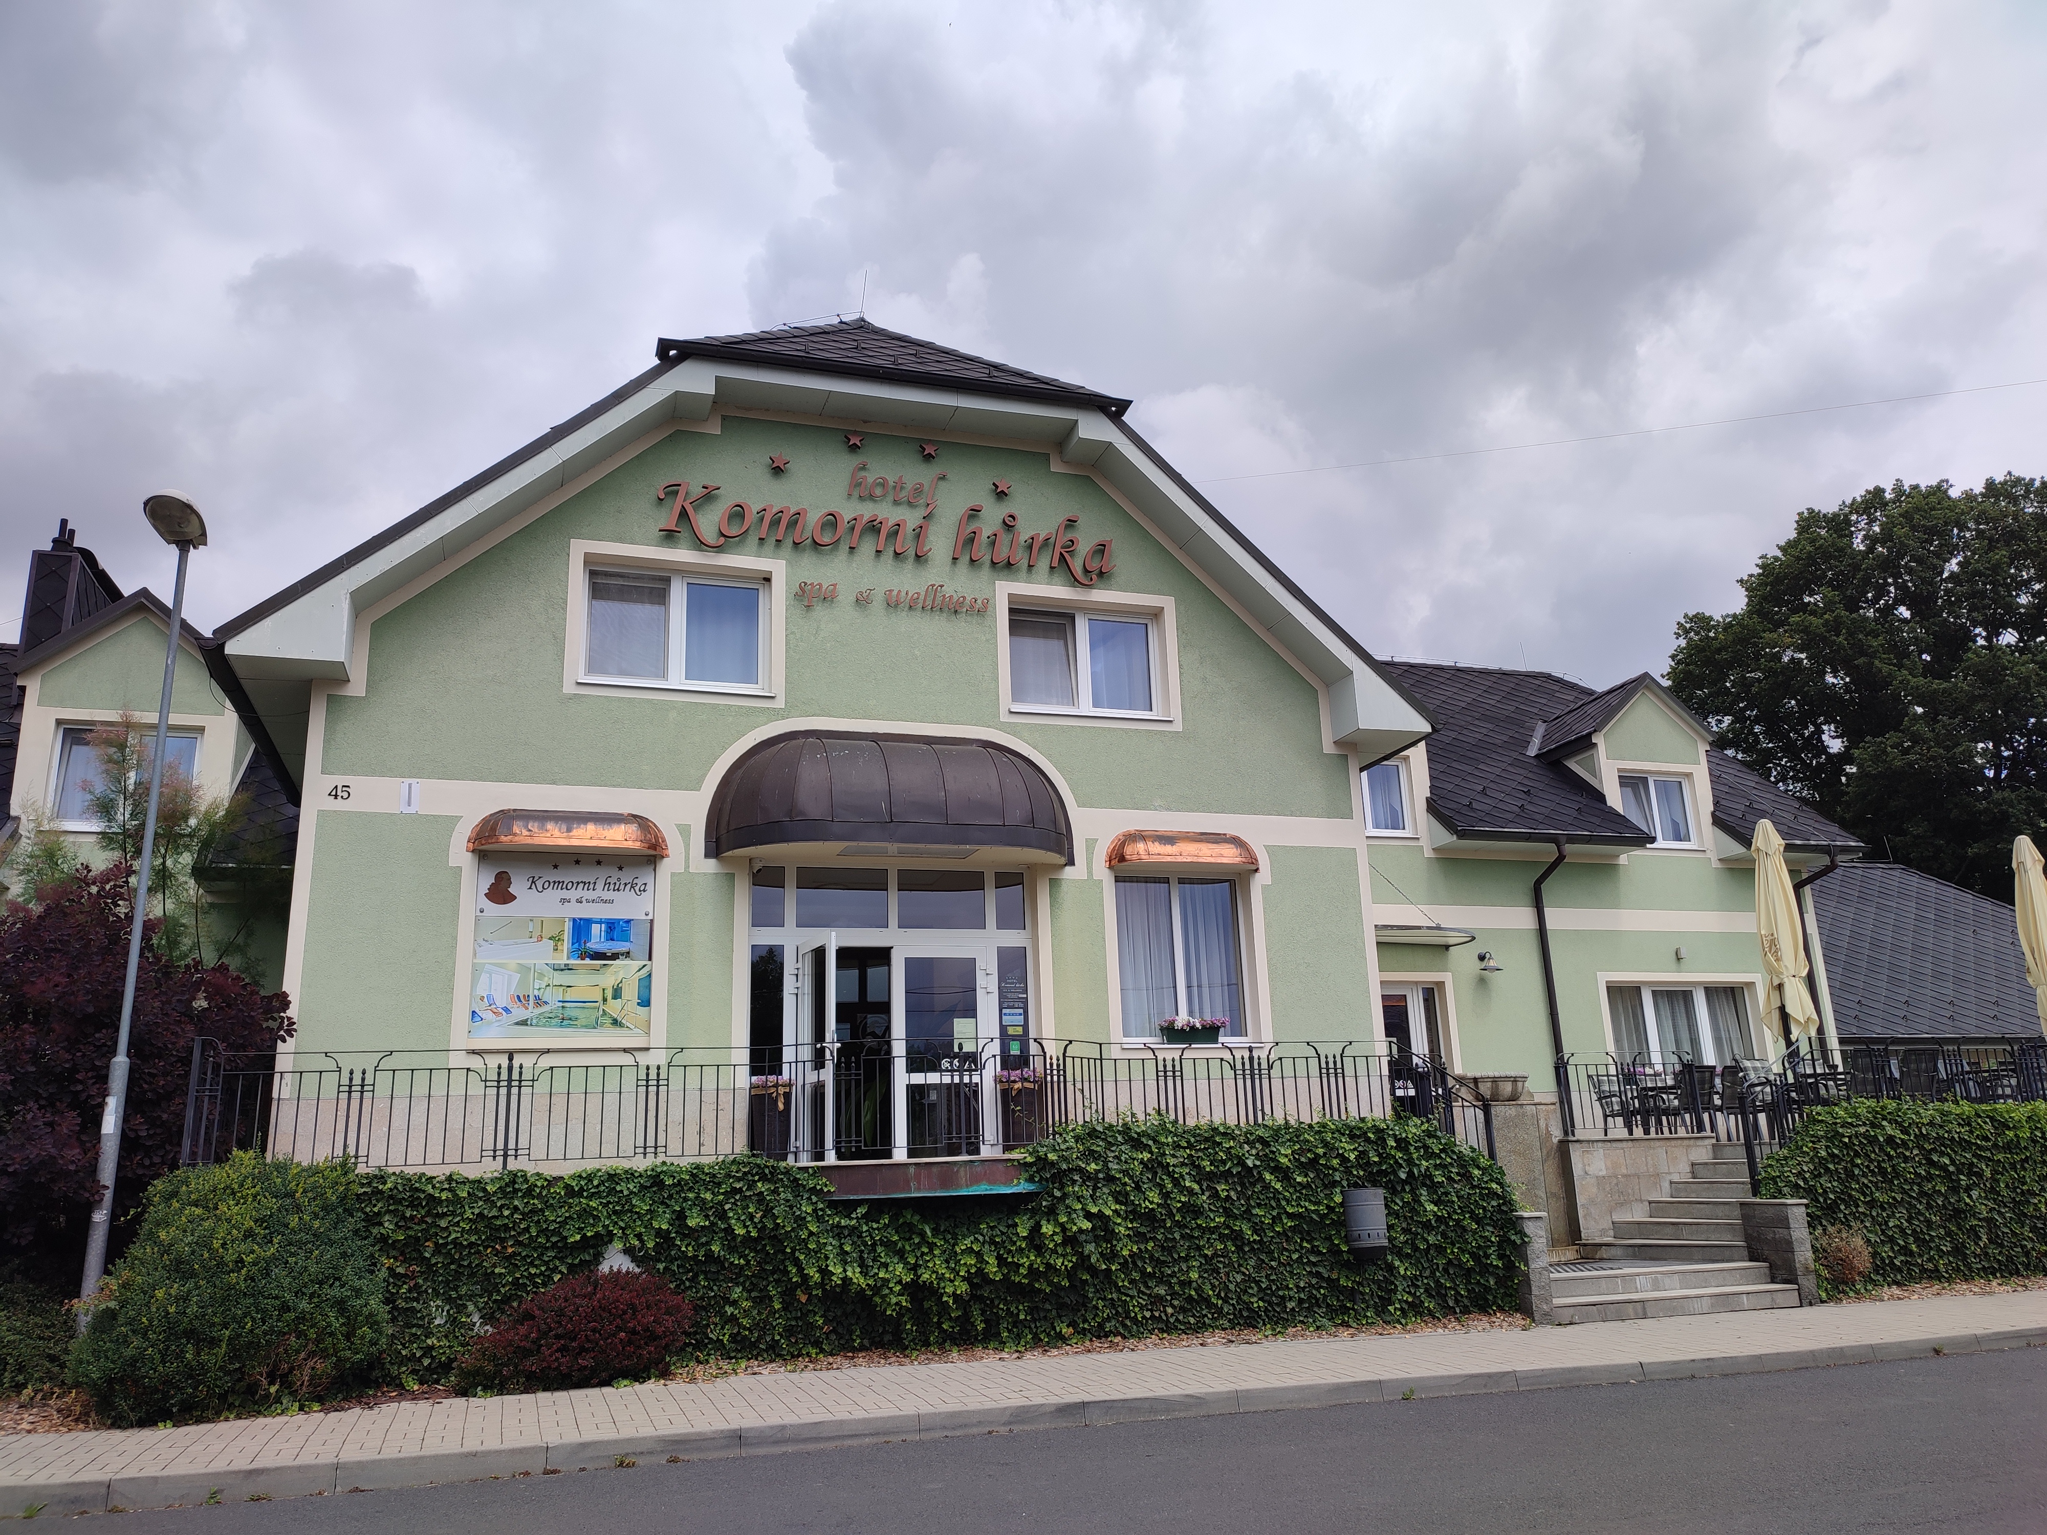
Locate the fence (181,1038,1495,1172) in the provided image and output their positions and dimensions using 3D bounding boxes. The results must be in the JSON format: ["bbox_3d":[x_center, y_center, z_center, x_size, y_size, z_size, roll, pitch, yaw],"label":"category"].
[{"bbox_3d":[-0.751,2.904,12.368,10.900,1.220,0.800,3,-14,-19],"label":"fence"}]

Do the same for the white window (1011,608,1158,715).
[{"bbox_3d":[0.699,-1.097,15.494,1.770,1.230,0.150,3,-14,-19],"label":"white window"}]

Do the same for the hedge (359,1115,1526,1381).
[{"bbox_3d":[-0.185,3.570,11.333,9.064,1.634,0.900,3,-16,-18],"label":"hedge"}]

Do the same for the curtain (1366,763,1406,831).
[{"bbox_3d":[5.326,0.389,21.727,0.820,1.120,0.100,3,-14,-19],"label":"curtain"}]

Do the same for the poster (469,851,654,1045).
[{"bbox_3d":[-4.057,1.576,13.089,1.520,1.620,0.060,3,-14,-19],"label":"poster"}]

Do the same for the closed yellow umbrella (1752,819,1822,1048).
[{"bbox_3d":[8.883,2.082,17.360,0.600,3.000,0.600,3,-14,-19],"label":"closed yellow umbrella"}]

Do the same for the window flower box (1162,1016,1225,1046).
[{"bbox_3d":[1.800,2.779,15.607,0.775,0.305,0.220,3,-16,-18],"label":"window flower box"}]

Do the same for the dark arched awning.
[{"bbox_3d":[-1.096,0.215,14.037,3.660,1.250,0.820,3,-14,-19],"label":"dark arched awning"}]

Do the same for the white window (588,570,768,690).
[{"bbox_3d":[-3.296,-1.304,14.120,1.770,1.230,0.150,3,-14,-19],"label":"white window"}]

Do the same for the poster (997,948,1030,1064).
[{"bbox_3d":[-0.100,2.461,15.237,0.324,1.236,0.025,3,-16,-18],"label":"poster"}]

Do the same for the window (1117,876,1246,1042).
[{"bbox_3d":[1.690,2.060,16.021,1.600,1.820,0.100,3,-16,-18],"label":"window"}]

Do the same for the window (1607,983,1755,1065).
[{"bbox_3d":[10.074,3.976,22.412,2.840,1.410,0.150,3,-14,-19],"label":"window"}]

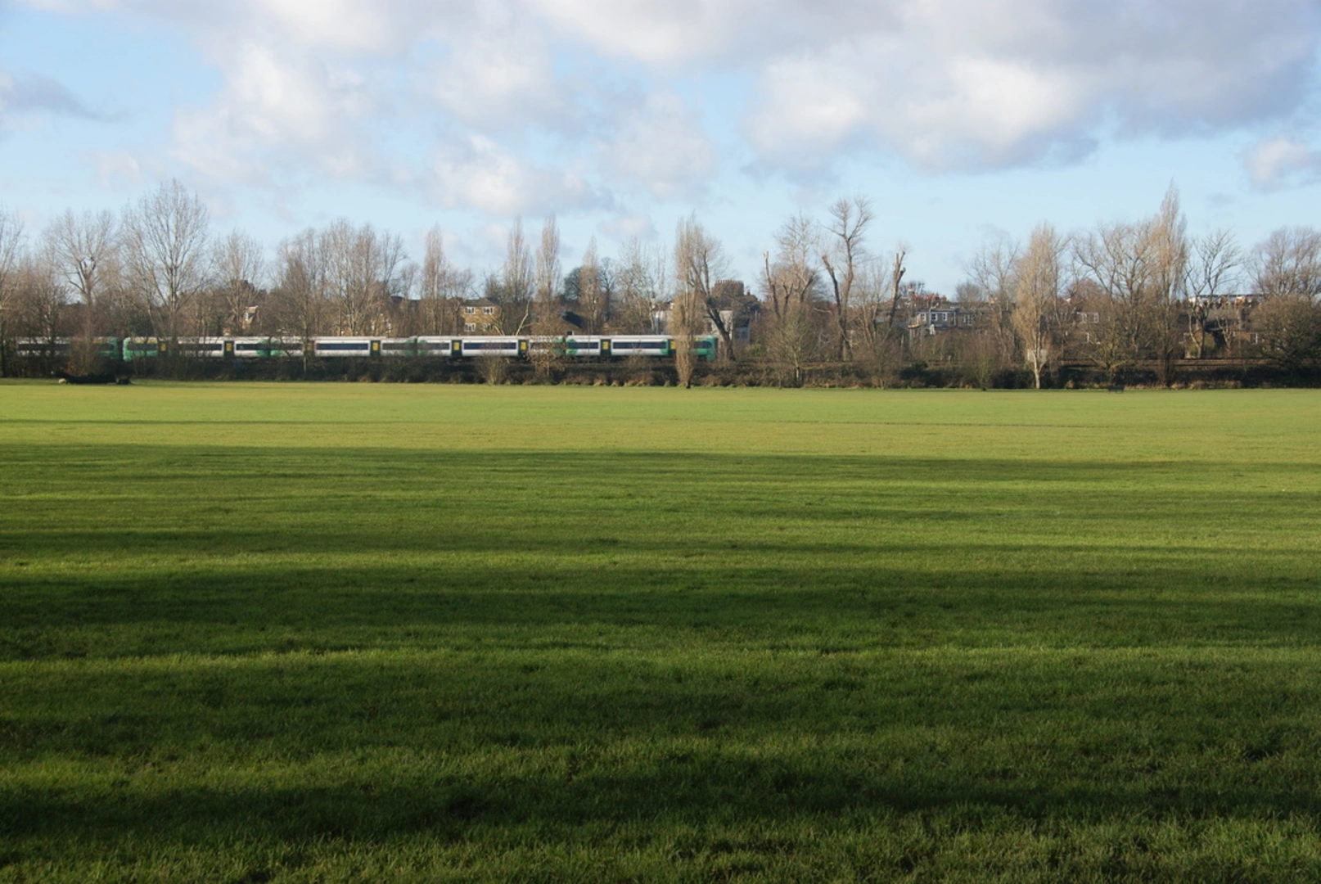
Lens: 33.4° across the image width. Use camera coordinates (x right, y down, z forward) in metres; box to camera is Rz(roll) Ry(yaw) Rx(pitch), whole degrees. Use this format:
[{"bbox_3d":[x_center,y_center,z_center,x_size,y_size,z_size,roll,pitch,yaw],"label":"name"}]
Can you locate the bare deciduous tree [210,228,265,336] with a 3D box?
[{"bbox_3d":[-61.430,-21.190,320.000,7.940,19.620,7.940,0,2,0],"label":"bare deciduous tree"}]

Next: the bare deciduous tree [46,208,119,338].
[{"bbox_3d":[-76.240,-19.950,290.000,9.510,21.450,9.030,0,2,0],"label":"bare deciduous tree"}]

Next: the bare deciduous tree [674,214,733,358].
[{"bbox_3d":[5.585,-19.407,284.000,7.580,20.204,7.352,0,2,0],"label":"bare deciduous tree"}]

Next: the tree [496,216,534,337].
[{"bbox_3d":[-21.060,-21.870,319.000,5.530,21.050,5.530,0,2,0],"label":"tree"}]

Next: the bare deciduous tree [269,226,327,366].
[{"bbox_3d":[-47.168,-18.470,287.000,7.391,18.671,7.169,0,2,0],"label":"bare deciduous tree"}]

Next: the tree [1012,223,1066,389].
[{"bbox_3d":[45.819,-16.495,267.000,6.501,20.244,6.306,0,2,0],"label":"tree"}]

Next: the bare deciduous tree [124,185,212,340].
[{"bbox_3d":[-65.110,-21.850,290.000,11.680,25.250,11.090,0,2,0],"label":"bare deciduous tree"}]

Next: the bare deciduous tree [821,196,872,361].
[{"bbox_3d":[25.520,-22.400,302.000,7.070,22.470,7.070,0,2,0],"label":"bare deciduous tree"}]

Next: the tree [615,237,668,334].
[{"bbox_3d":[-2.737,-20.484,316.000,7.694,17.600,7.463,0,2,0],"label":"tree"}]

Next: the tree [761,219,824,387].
[{"bbox_3d":[17.140,-18.470,286.000,7.900,22.220,7.900,0,2,0],"label":"tree"}]

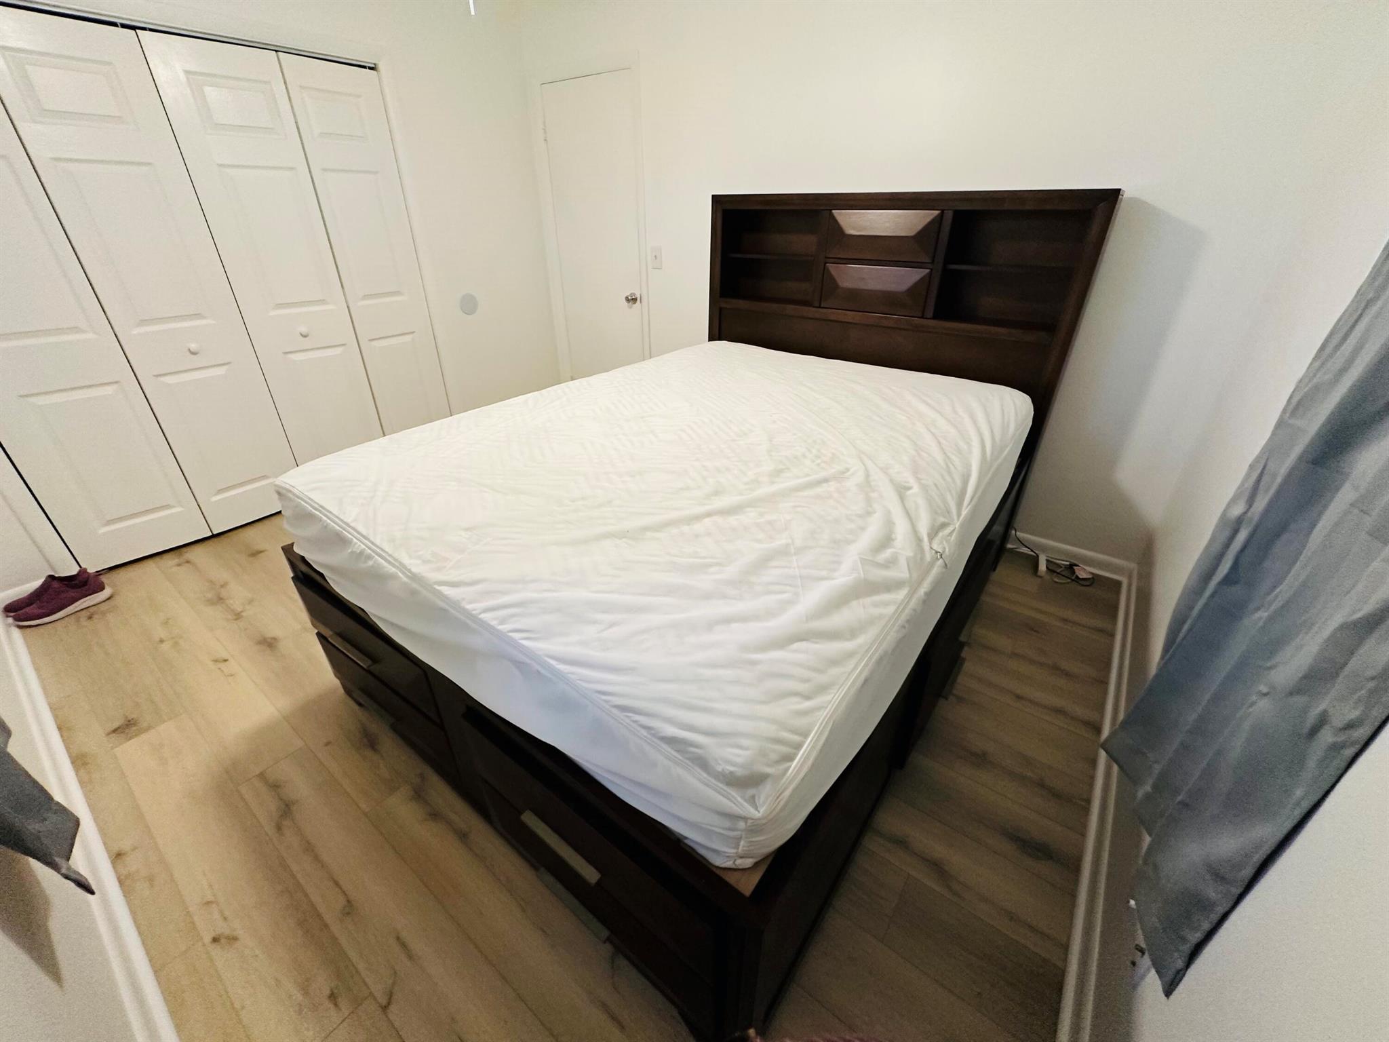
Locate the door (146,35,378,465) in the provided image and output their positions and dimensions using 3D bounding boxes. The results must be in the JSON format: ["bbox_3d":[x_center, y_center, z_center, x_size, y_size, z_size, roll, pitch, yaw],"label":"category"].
[{"bbox_3d":[-1.959,-1.064,2.752,0.040,1.988,0.453,25,38,37],"label":"door"}]

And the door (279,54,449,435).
[{"bbox_3d":[-1.684,-1.237,3.062,0.040,1.988,0.453,17,33,27],"label":"door"}]

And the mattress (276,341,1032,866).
[{"bbox_3d":[0.106,-0.188,1.844,1.529,0.265,2.053,21,35,32],"label":"mattress"}]

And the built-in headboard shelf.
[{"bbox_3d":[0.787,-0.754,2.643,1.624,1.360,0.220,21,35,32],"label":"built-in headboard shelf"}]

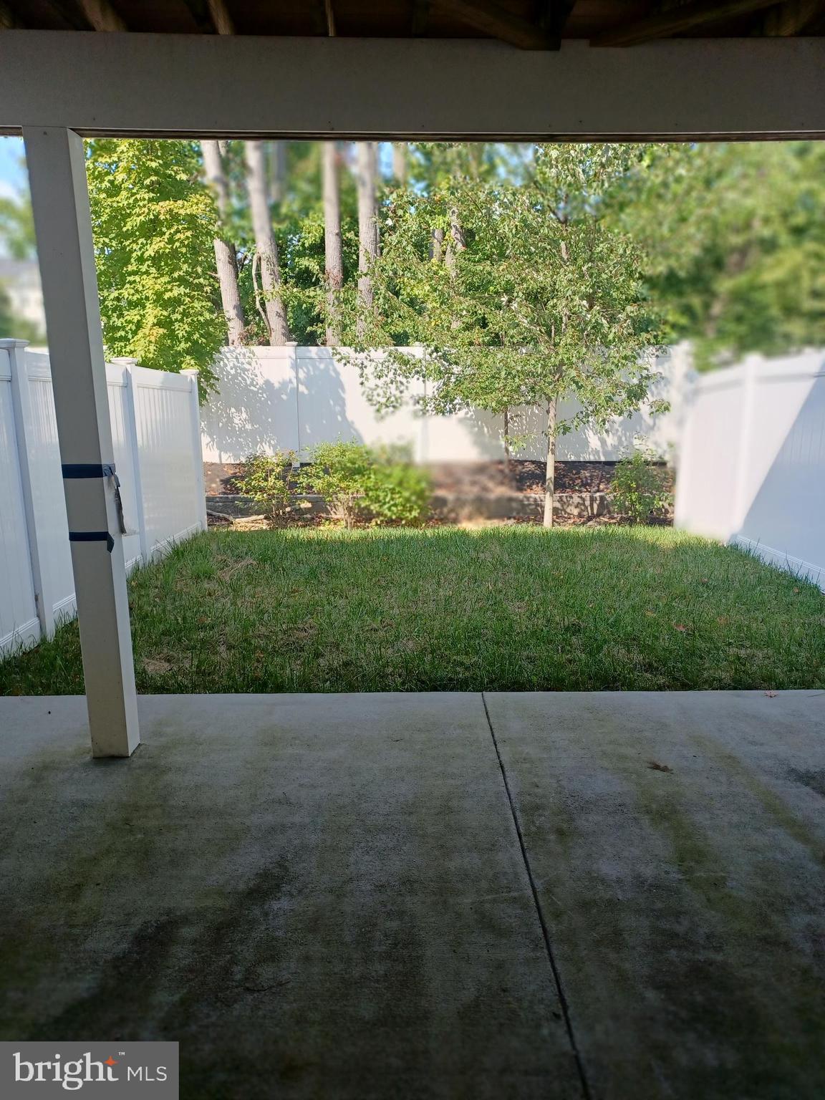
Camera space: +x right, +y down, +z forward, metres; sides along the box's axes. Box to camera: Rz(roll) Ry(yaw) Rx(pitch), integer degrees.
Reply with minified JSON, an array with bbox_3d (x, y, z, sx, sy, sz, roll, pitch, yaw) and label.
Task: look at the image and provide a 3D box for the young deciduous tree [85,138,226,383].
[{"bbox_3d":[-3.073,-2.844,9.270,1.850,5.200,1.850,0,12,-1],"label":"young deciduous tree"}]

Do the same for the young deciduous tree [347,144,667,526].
[{"bbox_3d":[1.101,-2.685,9.050,3.650,4.900,3.400,0,12,-1],"label":"young deciduous tree"}]

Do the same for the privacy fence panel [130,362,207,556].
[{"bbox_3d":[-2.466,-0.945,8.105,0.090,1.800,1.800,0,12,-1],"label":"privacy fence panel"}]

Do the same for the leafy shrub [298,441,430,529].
[{"bbox_3d":[-0.609,-0.785,9.391,1.500,1.020,1.150,0,12,-1],"label":"leafy shrub"}]

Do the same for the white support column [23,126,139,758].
[{"bbox_3d":[-1.354,-0.357,3.314,0.163,2.560,0.160,0,12,-1],"label":"white support column"}]

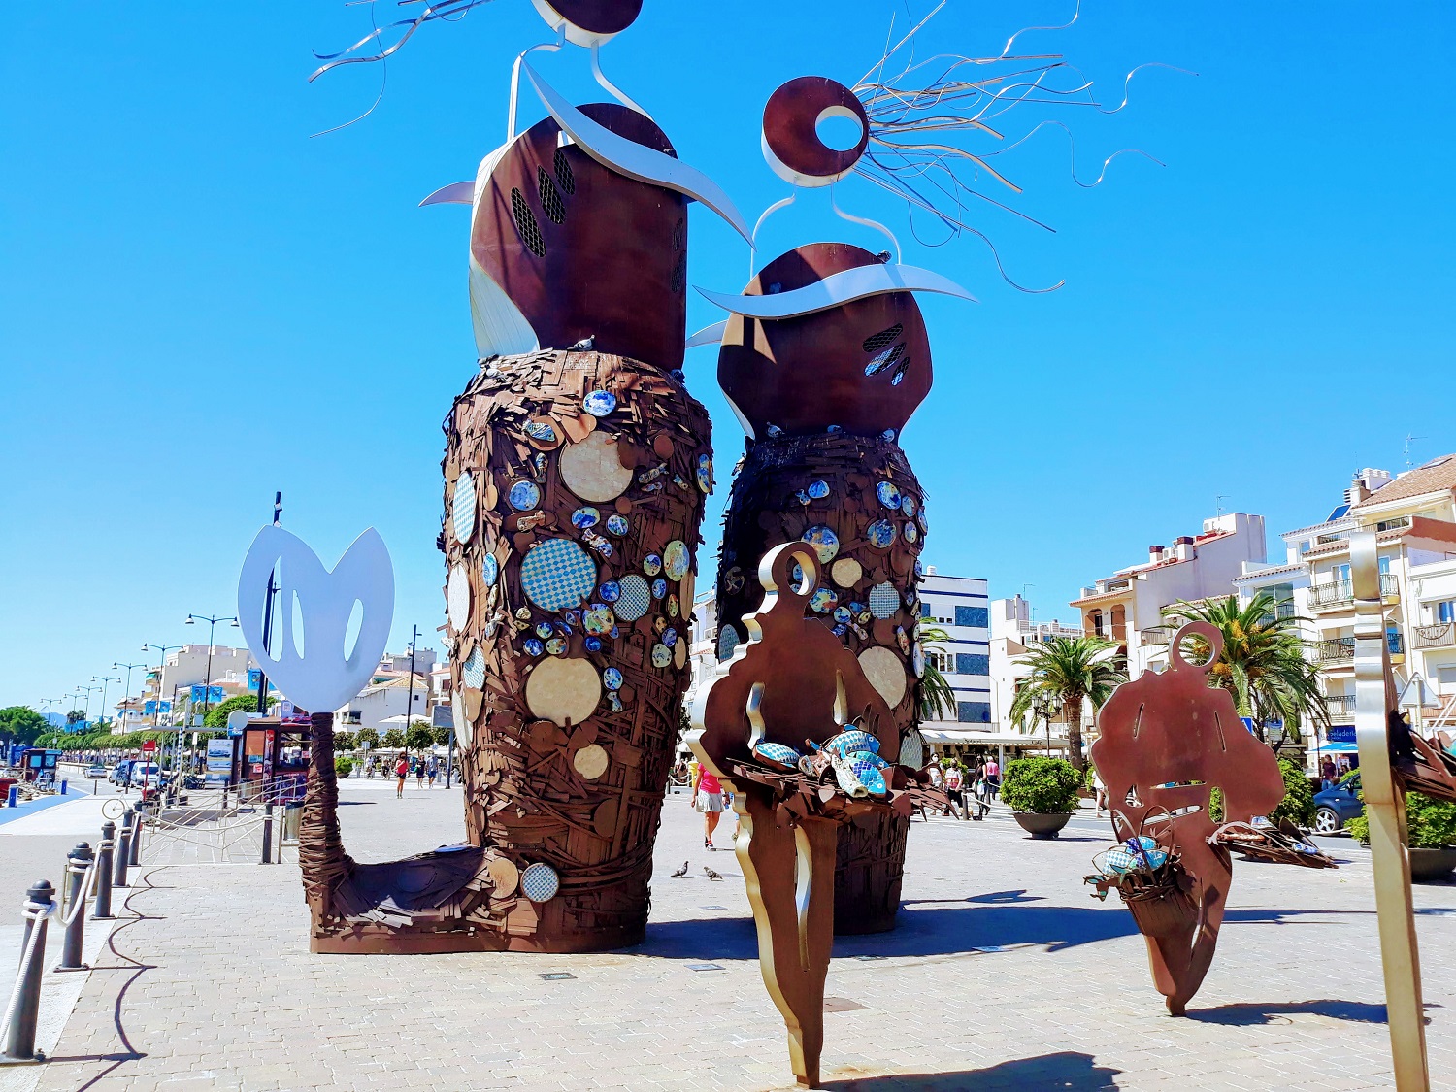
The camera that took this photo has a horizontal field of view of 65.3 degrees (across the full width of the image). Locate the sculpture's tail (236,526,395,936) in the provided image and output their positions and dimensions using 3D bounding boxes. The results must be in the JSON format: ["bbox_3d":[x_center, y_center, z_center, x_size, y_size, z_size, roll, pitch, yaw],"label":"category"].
[{"bbox_3d":[-3.391,1.513,9.204,1.300,3.320,0.500,2,-11,-8],"label":"sculpture's tail"}]

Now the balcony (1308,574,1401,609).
[{"bbox_3d":[31.918,2.468,57.859,1.090,1.420,4.070,7,-12,-30],"label":"balcony"}]

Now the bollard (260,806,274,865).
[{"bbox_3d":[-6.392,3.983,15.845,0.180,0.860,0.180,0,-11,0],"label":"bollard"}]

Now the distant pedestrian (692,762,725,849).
[{"bbox_3d":[-0.327,4.210,19.037,0.580,1.670,0.420,2,-11,-8],"label":"distant pedestrian"}]

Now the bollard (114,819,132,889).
[{"bbox_3d":[-6.639,3.324,12.539,0.190,0.840,0.190,1,-11,0],"label":"bollard"}]

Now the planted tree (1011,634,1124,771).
[{"bbox_3d":[12.498,6.421,41.730,4.400,6.299,4.400,1,-11,0],"label":"planted tree"}]

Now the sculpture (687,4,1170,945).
[{"bbox_3d":[2.007,-1.008,11.249,4.700,9.100,2.150,1,-11,-4],"label":"sculpture"}]

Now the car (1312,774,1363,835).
[{"bbox_3d":[14.319,5.801,25.886,4.050,1.450,1.700,1,-11,-2],"label":"car"}]

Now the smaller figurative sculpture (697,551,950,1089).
[{"bbox_3d":[0.516,1.218,5.415,1.280,2.595,0.570,10,-14,-38],"label":"smaller figurative sculpture"}]

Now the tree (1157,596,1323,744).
[{"bbox_3d":[13.030,4.175,28.967,4.600,5.997,4.600,1,-11,0],"label":"tree"}]

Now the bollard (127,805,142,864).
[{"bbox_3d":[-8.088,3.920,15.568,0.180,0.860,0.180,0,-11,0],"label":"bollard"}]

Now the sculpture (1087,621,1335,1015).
[{"bbox_3d":[2.848,1.636,6.926,1.310,2.423,0.720,0,-11,8],"label":"sculpture"}]

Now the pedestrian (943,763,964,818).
[{"bbox_3d":[6.019,6.443,30.200,0.500,1.600,0.380,3,-11,-8],"label":"pedestrian"}]

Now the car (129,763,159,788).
[{"bbox_3d":[-40.598,15.859,78.974,1.800,1.750,4.350,7,-12,-31],"label":"car"}]

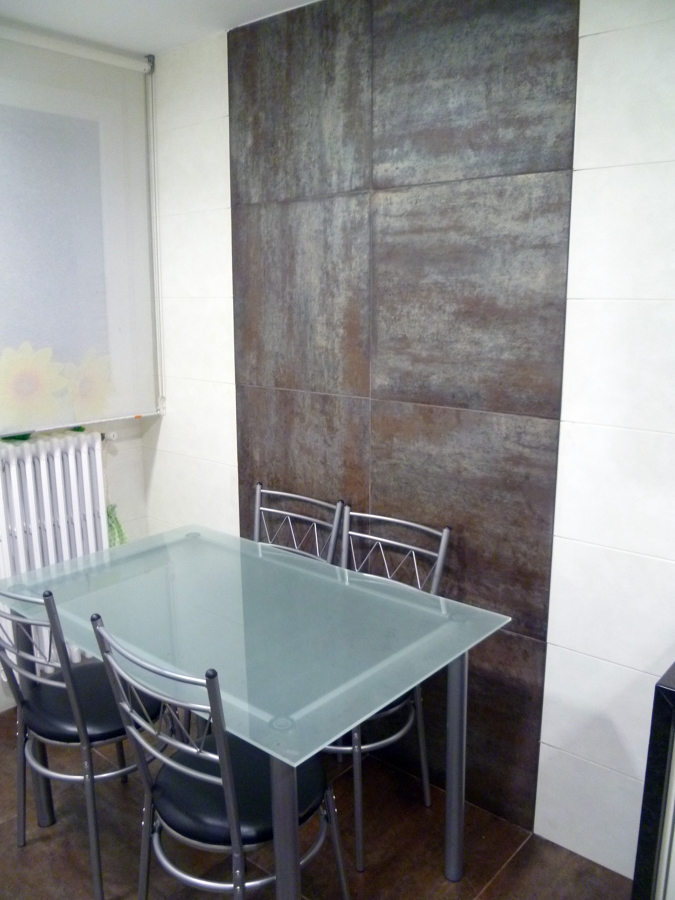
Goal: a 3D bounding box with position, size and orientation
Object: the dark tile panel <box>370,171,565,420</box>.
[{"bbox_3d":[0.334,-0.404,1.946,0.600,0.600,0.015,10,15,39],"label":"dark tile panel"}]

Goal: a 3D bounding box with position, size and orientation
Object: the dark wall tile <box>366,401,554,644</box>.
[{"bbox_3d":[0.336,0.181,2.070,0.600,0.600,0.015,10,15,39],"label":"dark wall tile"}]

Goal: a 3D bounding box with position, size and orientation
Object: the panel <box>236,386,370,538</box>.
[{"bbox_3d":[-0.123,0.102,2.447,0.600,0.600,0.015,10,15,39],"label":"panel"}]

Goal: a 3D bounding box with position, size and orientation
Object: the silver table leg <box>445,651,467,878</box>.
[{"bbox_3d":[0.311,0.771,1.847,0.058,0.750,0.058,10,15,39],"label":"silver table leg"}]

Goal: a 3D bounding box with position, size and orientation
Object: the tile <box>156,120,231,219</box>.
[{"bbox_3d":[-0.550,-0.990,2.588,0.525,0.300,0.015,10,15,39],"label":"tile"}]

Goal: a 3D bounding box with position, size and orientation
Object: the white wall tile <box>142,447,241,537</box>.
[{"bbox_3d":[-0.570,0.171,2.846,0.570,0.300,0.015,10,15,39],"label":"white wall tile"}]

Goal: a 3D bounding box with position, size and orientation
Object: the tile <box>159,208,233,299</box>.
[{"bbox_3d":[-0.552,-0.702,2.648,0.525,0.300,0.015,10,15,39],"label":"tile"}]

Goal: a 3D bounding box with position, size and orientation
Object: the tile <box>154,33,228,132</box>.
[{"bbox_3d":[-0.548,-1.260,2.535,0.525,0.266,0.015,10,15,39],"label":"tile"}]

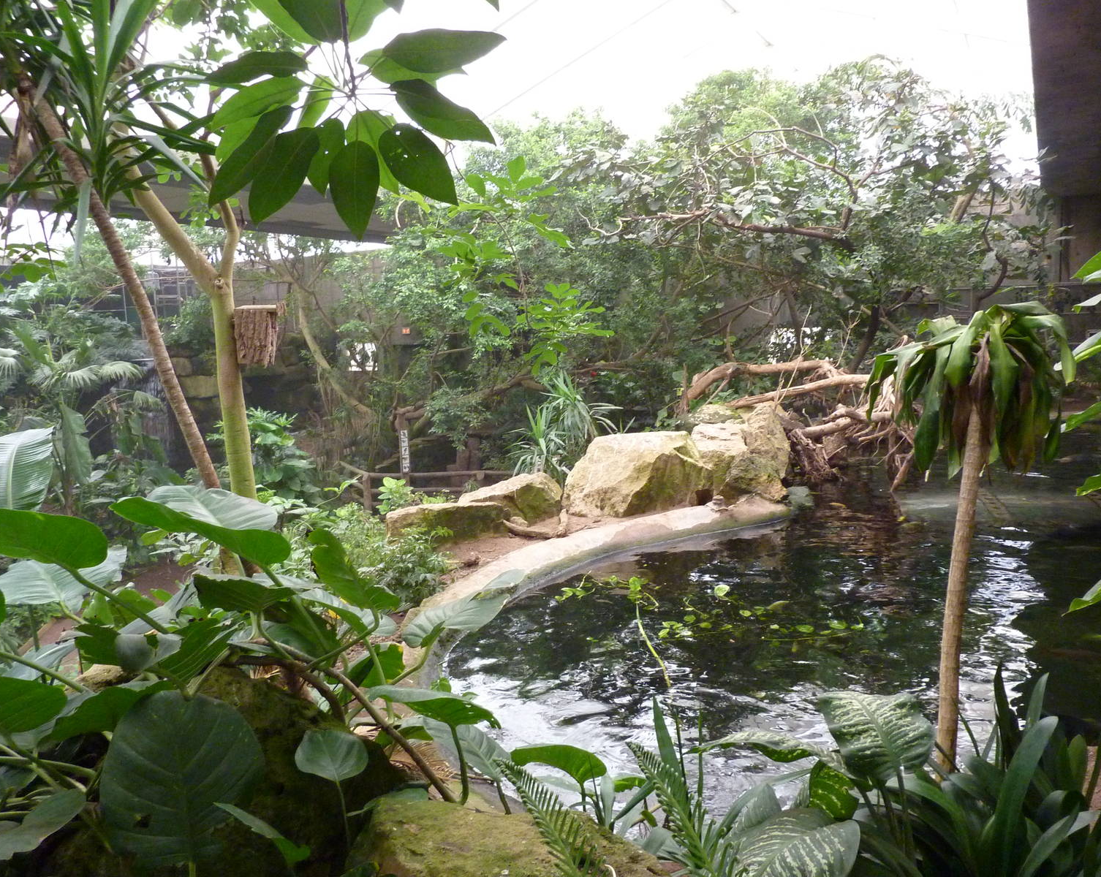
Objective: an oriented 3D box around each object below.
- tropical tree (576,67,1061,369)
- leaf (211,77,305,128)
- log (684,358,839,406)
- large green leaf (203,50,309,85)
[{"bbox_3d":[4.670,-3.647,15.500,7.600,5.800,4.800,0,6,0],"label":"tropical tree"},{"bbox_3d":[-0.624,-0.718,1.805,0.234,0.040,0.080,-17,-8,12],"label":"leaf"},{"bbox_3d":[3.256,-0.865,13.000,2.400,0.700,0.600,0,6,5],"label":"log"},{"bbox_3d":[-0.605,-0.765,1.740,0.208,0.040,0.085,-6,-6,0],"label":"large green leaf"}]

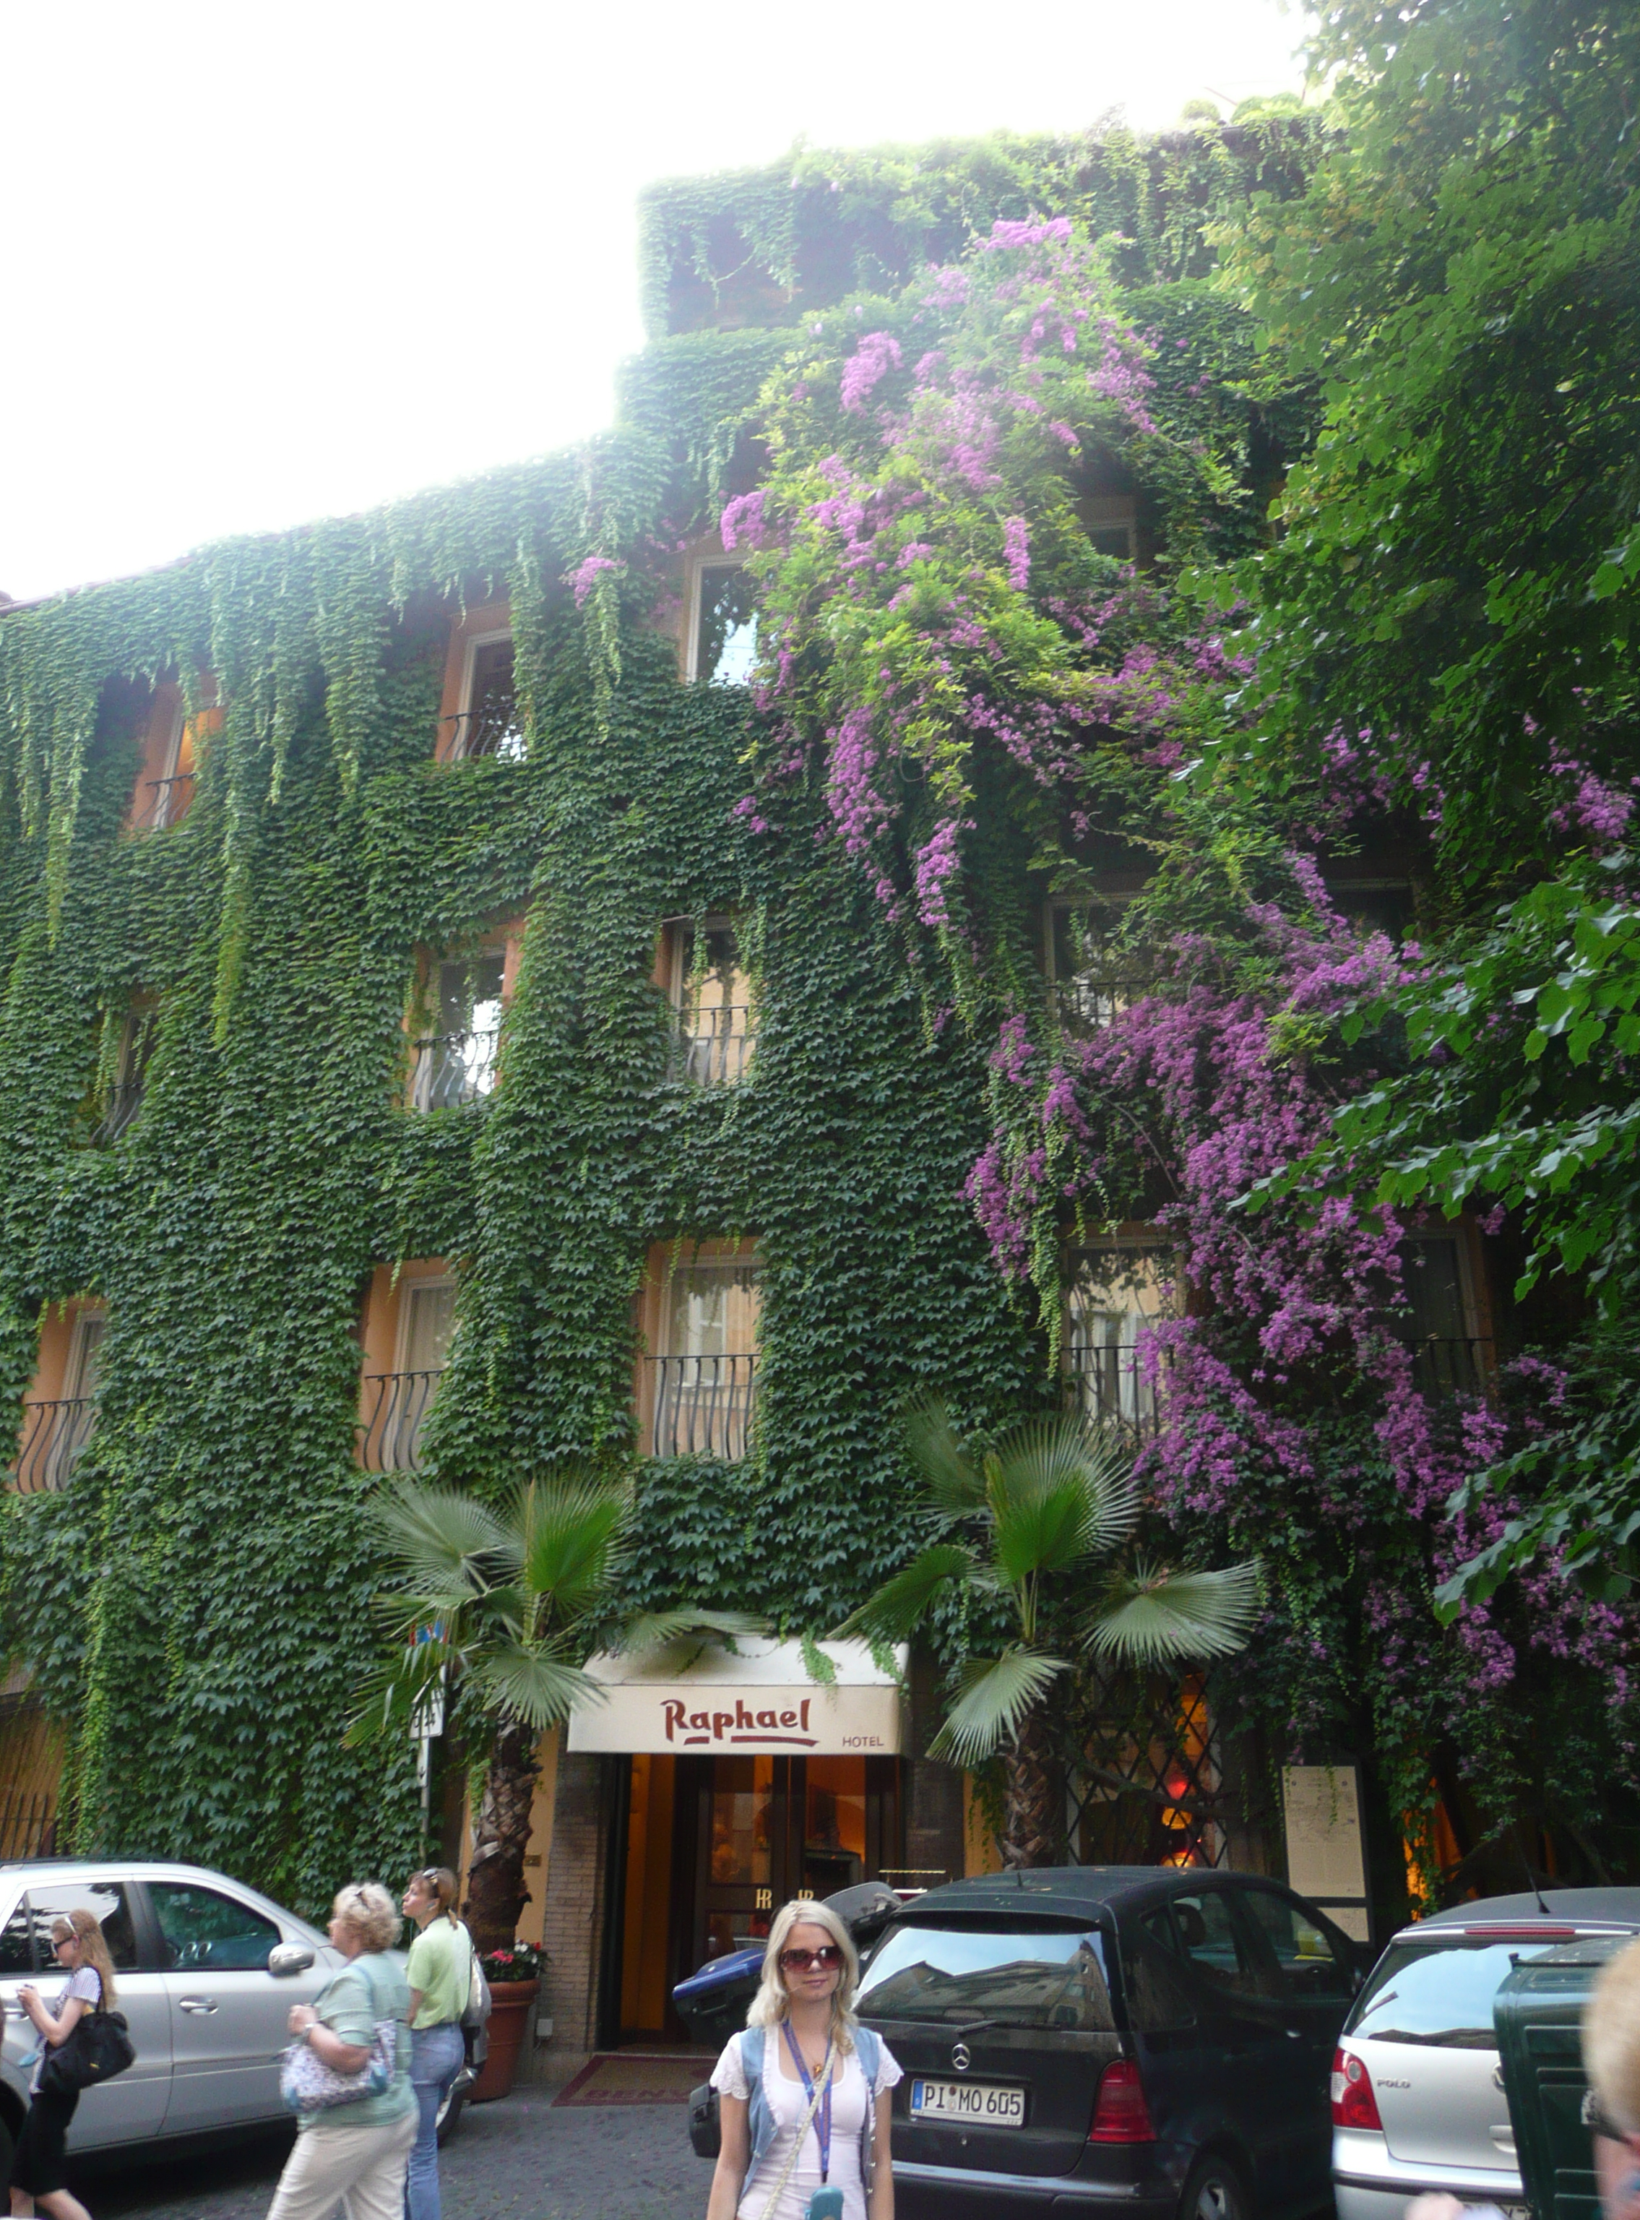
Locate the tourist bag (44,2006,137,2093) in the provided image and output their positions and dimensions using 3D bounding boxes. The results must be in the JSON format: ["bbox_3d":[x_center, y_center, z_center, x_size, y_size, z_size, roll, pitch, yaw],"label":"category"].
[{"bbox_3d":[-2.938,3.772,7.200,0.340,0.290,0.180,6,-23,-12],"label":"tourist bag"}]

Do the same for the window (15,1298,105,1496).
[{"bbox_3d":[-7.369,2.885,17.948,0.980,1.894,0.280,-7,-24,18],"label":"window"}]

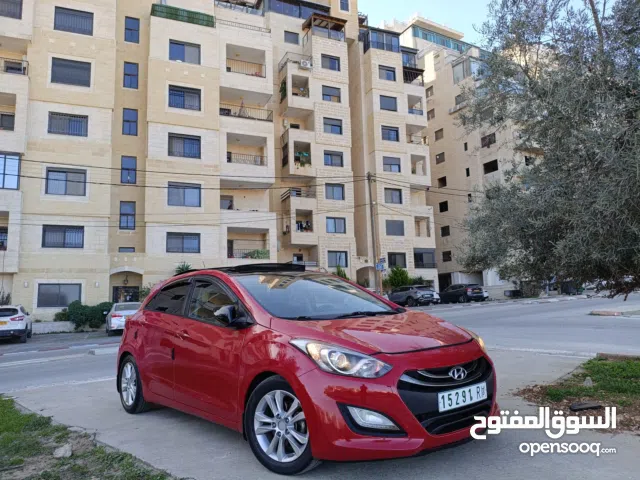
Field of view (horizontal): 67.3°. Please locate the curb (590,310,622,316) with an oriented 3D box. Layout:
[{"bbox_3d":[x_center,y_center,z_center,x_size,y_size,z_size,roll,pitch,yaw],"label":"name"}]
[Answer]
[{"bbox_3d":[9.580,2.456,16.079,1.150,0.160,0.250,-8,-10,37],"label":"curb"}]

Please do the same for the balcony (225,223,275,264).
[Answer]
[{"bbox_3d":[-4.923,0.383,31.879,3.201,2.672,2.032,2,-9,-21],"label":"balcony"}]

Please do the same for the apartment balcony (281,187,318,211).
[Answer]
[{"bbox_3d":[-1.915,-3.362,44.215,2.490,1.910,2.896,2,-9,-21],"label":"apartment balcony"}]

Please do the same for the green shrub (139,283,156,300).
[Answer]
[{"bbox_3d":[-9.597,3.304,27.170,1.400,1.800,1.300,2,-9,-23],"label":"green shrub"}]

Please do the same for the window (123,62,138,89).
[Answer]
[{"bbox_3d":[-12.113,-10.541,30.884,0.882,1.753,0.129,2,-9,-23],"label":"window"}]

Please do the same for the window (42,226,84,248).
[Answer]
[{"bbox_3d":[-13.731,-0.178,25.761,1.957,1.190,0.150,1,-9,-20],"label":"window"}]

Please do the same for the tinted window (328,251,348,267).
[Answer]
[{"bbox_3d":[1.618,1.750,43.375,1.912,1.436,0.150,2,-9,-23],"label":"tinted window"}]

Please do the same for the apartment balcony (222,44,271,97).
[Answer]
[{"bbox_3d":[-5.340,-11.472,33.444,3.467,3.140,1.941,2,-9,-23],"label":"apartment balcony"}]

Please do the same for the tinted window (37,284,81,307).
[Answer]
[{"bbox_3d":[-13.639,2.937,25.317,1.961,1.199,0.152,2,-9,-21],"label":"tinted window"}]

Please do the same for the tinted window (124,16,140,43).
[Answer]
[{"bbox_3d":[-12.211,-13.635,31.312,0.882,1.723,0.129,2,-9,-23],"label":"tinted window"}]

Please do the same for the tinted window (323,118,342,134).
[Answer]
[{"bbox_3d":[1.202,-10.572,44.776,1.892,1.436,0.149,2,-9,-23],"label":"tinted window"}]

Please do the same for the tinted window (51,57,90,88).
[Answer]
[{"bbox_3d":[-14.006,-9.405,27.142,1.953,1.477,0.150,2,-9,-23],"label":"tinted window"}]

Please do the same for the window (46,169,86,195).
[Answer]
[{"bbox_3d":[-13.807,-3.138,26.233,1.941,1.446,0.150,2,-9,-23],"label":"window"}]

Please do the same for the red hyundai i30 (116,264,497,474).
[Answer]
[{"bbox_3d":[-0.480,1.003,4.738,1.790,1.470,4.300,4,-10,-42],"label":"red hyundai i30"}]

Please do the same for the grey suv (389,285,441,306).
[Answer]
[{"bbox_3d":[7.630,4.720,40.400,1.830,1.600,4.400,2,-9,-21],"label":"grey suv"}]

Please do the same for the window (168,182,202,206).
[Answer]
[{"bbox_3d":[-8.438,-2.806,29.888,1.968,1.463,0.152,2,-9,-21],"label":"window"}]

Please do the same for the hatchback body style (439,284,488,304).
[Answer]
[{"bbox_3d":[11.950,4.600,40.950,1.820,1.580,4.400,1,-8,-22],"label":"hatchback body style"}]

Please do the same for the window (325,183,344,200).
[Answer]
[{"bbox_3d":[1.377,-4.360,43.906,1.882,1.466,0.149,2,-9,-23],"label":"window"}]

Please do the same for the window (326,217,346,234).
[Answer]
[{"bbox_3d":[1.489,-1.305,43.805,1.920,1.424,0.150,2,-9,-23],"label":"window"}]

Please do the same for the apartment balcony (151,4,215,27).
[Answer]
[{"bbox_3d":[-9.177,-14.521,32.137,4.146,0.854,1.423,2,-9,-21],"label":"apartment balcony"}]

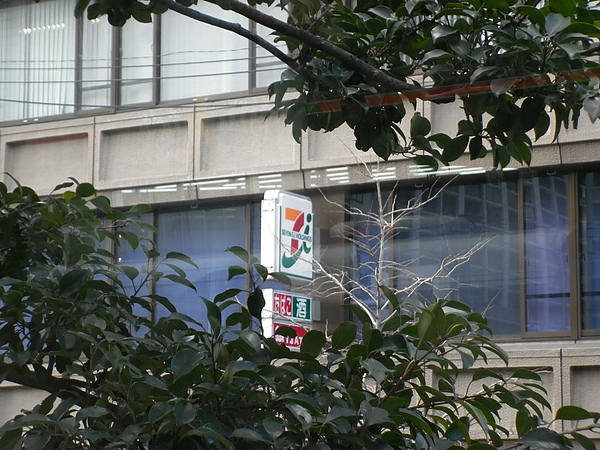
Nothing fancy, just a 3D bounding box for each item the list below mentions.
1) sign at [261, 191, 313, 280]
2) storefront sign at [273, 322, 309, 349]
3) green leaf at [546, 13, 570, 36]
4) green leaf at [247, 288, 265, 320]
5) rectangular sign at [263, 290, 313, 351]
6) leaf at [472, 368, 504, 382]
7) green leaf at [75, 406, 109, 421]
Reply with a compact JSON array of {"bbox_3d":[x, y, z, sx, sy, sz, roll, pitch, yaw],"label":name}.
[{"bbox_3d":[-0.159,0.170,25.315,0.250,1.120,0.790,-5,-9,36],"label":"sign"},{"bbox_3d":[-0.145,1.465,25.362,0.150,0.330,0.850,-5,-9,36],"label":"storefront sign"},{"bbox_3d":[0.796,-0.620,6.000,0.080,0.074,0.045,0,-8,0],"label":"green leaf"},{"bbox_3d":[-0.138,0.246,6.000,0.056,0.099,0.035,0,-8,0],"label":"green leaf"},{"bbox_3d":[-0.159,1.261,25.349,0.190,0.760,0.860,-5,-9,36],"label":"rectangular sign"},{"bbox_3d":[0.583,0.465,6.000,0.099,0.043,0.045,0,-8,0],"label":"leaf"},{"bbox_3d":[-0.641,0.583,6.000,0.099,0.043,0.050,0,-8,0],"label":"green leaf"}]

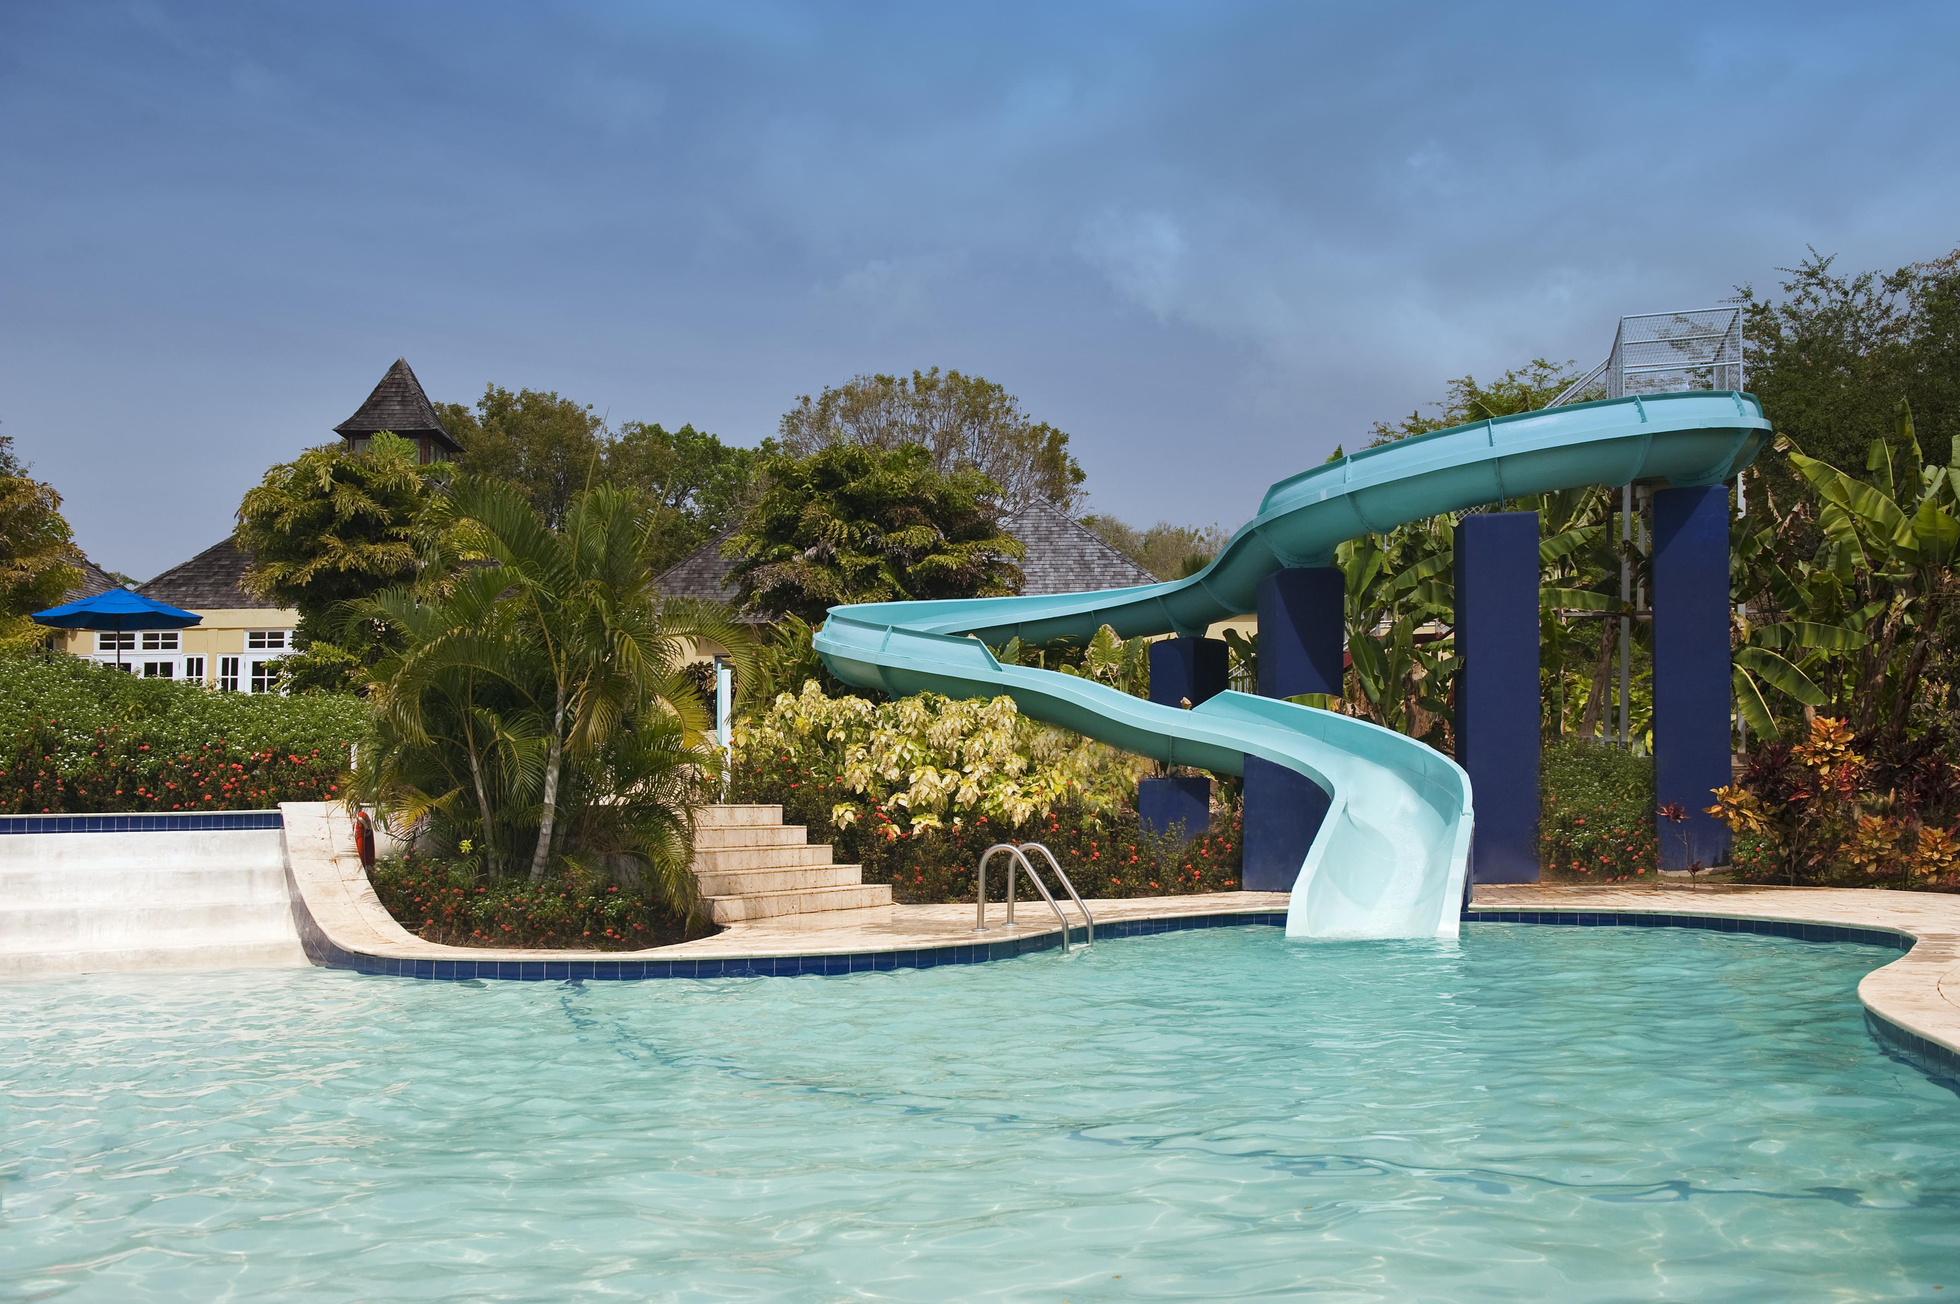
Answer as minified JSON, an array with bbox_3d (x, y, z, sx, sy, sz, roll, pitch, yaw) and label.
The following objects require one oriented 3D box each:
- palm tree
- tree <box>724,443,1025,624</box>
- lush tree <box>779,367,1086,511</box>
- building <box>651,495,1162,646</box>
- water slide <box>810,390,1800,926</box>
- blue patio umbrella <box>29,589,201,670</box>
[{"bbox_3d":[-2.970,0.280,11.900,2.800,3.050,2.700,0,-3,0],"label":"palm tree"},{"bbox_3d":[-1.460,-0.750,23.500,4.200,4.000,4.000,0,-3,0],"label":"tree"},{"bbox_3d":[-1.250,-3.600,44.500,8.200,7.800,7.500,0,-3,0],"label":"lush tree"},{"bbox_3d":[-1.450,-0.600,33.000,10.300,4.900,8.000,0,-3,0],"label":"building"},{"bbox_3d":[3.600,-0.350,15.900,10.600,5.300,7.400,0,-3,5],"label":"water slide"},{"bbox_3d":[-12.750,0.250,25.000,2.600,2.400,2.600,0,-3,0],"label":"blue patio umbrella"}]

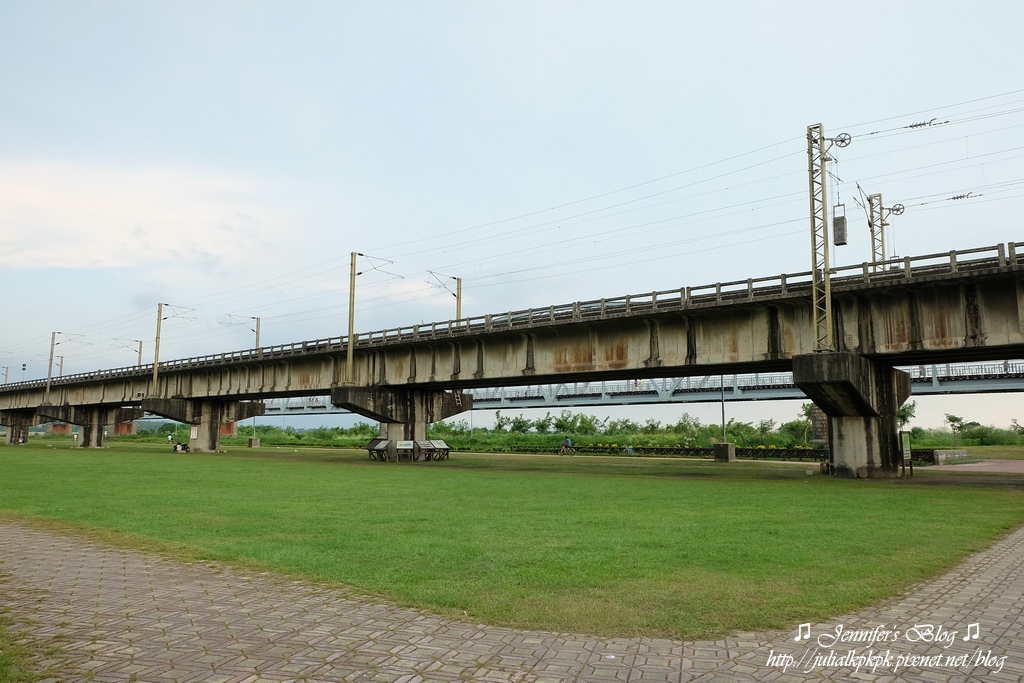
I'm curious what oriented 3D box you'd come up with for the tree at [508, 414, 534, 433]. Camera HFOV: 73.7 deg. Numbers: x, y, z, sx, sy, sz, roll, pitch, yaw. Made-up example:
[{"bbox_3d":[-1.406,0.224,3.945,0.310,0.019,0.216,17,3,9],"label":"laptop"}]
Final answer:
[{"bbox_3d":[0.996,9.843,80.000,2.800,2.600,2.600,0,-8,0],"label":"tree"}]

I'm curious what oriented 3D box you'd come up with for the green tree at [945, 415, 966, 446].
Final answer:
[{"bbox_3d":[40.277,8.083,62.000,1.800,2.800,1.700,-5,-9,32],"label":"green tree"}]

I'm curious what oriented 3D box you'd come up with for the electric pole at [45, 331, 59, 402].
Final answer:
[{"bbox_3d":[-57.712,3.415,85.485,0.420,9.084,0.450,-6,-10,39],"label":"electric pole"}]

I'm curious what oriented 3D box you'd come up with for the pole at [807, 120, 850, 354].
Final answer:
[{"bbox_3d":[12.771,-4.265,27.076,1.400,9.287,0.650,-6,-10,39],"label":"pole"}]

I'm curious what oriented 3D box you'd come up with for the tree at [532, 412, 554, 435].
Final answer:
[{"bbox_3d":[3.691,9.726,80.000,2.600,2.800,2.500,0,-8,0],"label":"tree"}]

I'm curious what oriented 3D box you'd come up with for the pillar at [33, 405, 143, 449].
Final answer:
[{"bbox_3d":[-54.472,11.186,88.589,2.052,5.062,11.767,-6,-10,39],"label":"pillar"}]

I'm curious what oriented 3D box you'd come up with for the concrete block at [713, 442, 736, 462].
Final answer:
[{"bbox_3d":[14.100,7.370,45.200,1.030,1.190,1.050,-6,-10,39],"label":"concrete block"}]

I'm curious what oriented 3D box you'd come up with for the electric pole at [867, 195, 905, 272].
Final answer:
[{"bbox_3d":[19.481,-3.198,35.033,1.400,9.287,0.650,-6,-10,39],"label":"electric pole"}]

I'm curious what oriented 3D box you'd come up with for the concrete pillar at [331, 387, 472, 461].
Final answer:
[{"bbox_3d":[-7.707,6.140,49.829,2.052,5.029,11.767,-6,-10,39],"label":"concrete pillar"}]

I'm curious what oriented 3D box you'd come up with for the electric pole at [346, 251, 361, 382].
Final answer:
[{"bbox_3d":[-10.947,-1.614,46.722,0.420,9.084,0.450,-6,-10,39],"label":"electric pole"}]

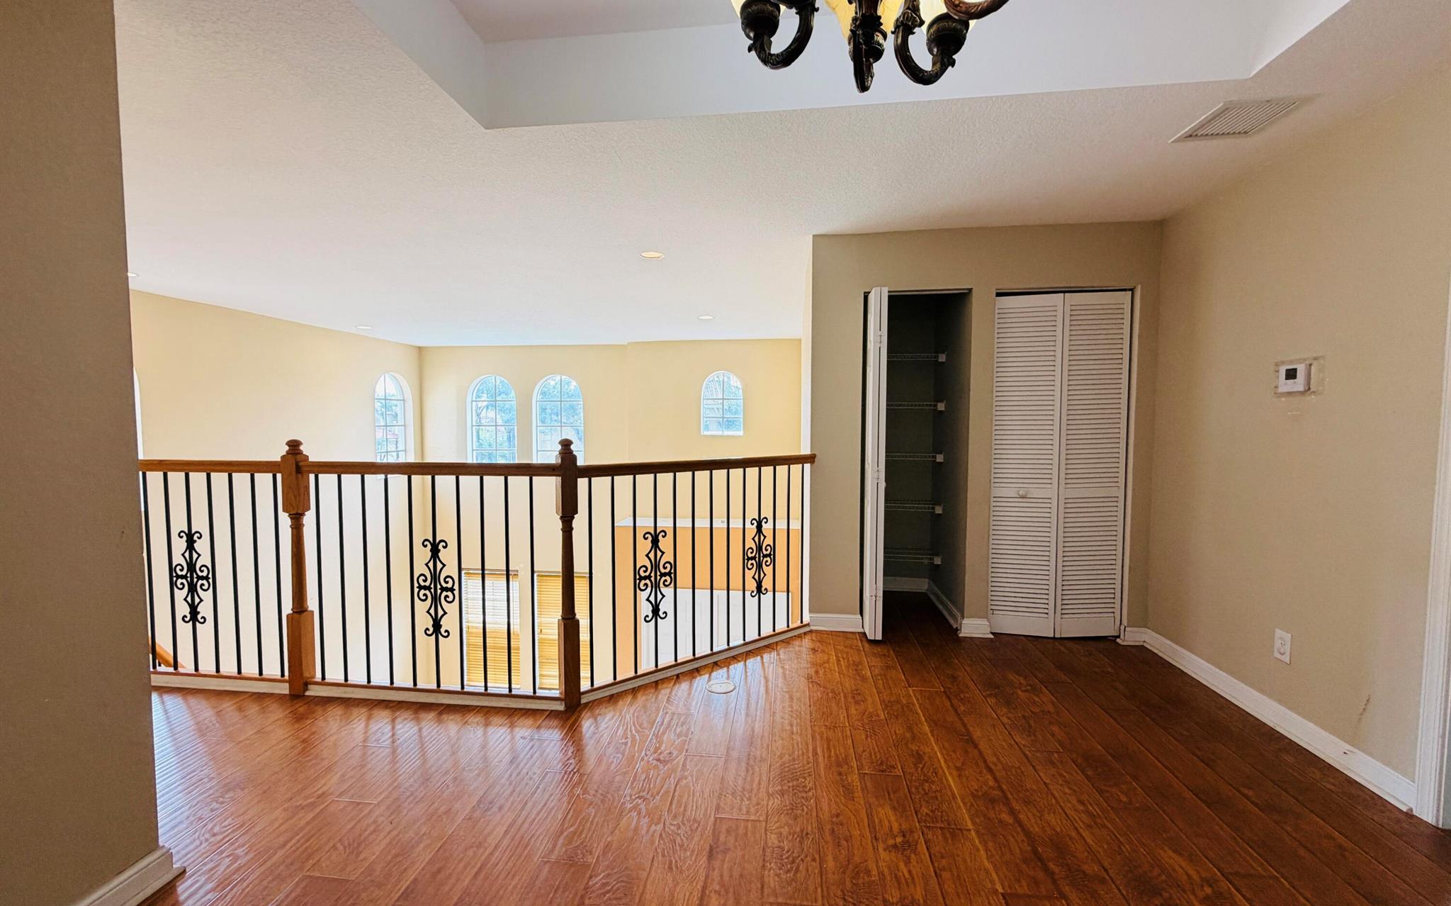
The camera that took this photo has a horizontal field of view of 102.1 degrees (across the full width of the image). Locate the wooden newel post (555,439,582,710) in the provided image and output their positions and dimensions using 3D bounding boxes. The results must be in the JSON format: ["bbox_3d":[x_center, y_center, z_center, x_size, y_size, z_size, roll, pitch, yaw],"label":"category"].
[{"bbox_3d":[-0.708,0.548,2.642,0.077,1.217,0.077,-2,4,-36],"label":"wooden newel post"}]

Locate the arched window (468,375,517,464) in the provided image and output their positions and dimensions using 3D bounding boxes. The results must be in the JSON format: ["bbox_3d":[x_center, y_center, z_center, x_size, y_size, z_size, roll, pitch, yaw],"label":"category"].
[{"bbox_3d":[-3.453,-0.411,8.784,0.787,1.484,0.130,0,3,7],"label":"arched window"}]

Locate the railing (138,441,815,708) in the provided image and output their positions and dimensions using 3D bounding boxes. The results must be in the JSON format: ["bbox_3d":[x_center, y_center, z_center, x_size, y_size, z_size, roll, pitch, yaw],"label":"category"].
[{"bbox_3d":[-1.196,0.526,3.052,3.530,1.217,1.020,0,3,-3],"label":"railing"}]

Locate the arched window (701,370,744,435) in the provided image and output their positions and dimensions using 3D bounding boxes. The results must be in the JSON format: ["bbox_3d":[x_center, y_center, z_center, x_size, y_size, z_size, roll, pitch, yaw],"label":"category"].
[{"bbox_3d":[-0.033,-0.685,8.145,0.584,0.880,0.120,0,3,7],"label":"arched window"}]

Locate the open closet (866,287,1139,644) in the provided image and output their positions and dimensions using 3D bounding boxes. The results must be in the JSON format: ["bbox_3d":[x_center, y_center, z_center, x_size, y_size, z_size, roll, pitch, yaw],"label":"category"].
[{"bbox_3d":[1.620,0.062,3.823,1.503,2.072,0.890,0,3,7],"label":"open closet"}]

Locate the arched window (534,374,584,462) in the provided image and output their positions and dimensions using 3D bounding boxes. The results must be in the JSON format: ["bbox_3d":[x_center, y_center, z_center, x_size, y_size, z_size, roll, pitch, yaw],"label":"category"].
[{"bbox_3d":[-2.436,-0.403,8.654,0.772,1.483,0.130,0,3,7],"label":"arched window"}]

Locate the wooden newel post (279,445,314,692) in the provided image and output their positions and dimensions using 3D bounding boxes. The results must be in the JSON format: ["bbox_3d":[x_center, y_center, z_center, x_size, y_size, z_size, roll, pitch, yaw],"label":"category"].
[{"bbox_3d":[-2.025,0.539,2.784,0.077,1.217,0.077,0,3,7],"label":"wooden newel post"}]

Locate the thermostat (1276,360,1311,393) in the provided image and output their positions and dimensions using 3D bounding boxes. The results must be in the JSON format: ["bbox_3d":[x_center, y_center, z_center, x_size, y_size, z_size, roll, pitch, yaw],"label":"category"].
[{"bbox_3d":[2.336,-0.303,2.411,0.028,0.112,0.128,0,3,7],"label":"thermostat"}]

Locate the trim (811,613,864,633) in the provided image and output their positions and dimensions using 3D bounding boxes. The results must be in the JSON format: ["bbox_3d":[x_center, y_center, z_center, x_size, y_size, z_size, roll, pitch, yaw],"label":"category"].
[{"bbox_3d":[0.690,1.055,3.650,0.329,0.107,0.022,0,3,7],"label":"trim"}]

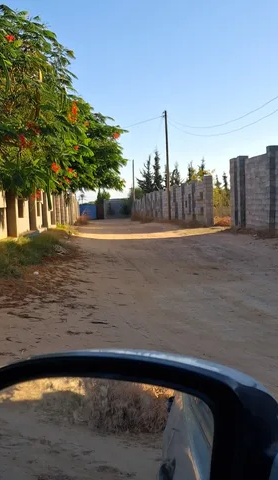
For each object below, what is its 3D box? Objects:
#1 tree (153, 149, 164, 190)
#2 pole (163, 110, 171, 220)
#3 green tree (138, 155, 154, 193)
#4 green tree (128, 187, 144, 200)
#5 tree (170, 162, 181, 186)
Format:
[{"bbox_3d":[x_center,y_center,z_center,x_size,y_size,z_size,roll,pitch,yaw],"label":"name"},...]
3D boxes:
[{"bbox_3d":[2.270,-6.617,58.242,2.000,8.160,2.000,-2,3,-7],"label":"tree"},{"bbox_3d":[2.042,-5.155,34.776,0.300,7.570,0.250,-3,3,-7],"label":"pole"},{"bbox_3d":[1.195,-6.453,60.227,2.600,7.660,2.600,-2,3,-7],"label":"green tree"},{"bbox_3d":[-0.454,-4.800,64.119,2.600,4.000,2.600,-2,3,-7],"label":"green tree"},{"bbox_3d":[4.146,-5.369,54.179,2.000,6.040,2.000,-2,3,-7],"label":"tree"}]

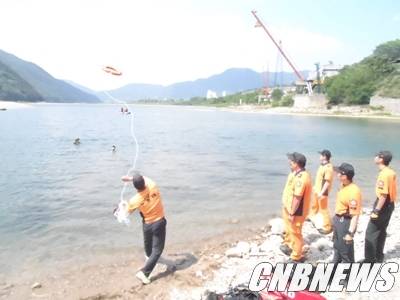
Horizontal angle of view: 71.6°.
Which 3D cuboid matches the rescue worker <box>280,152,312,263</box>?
[{"bbox_3d":[1.416,0.888,4.104,0.440,1.730,0.520,3,10,18],"label":"rescue worker"}]

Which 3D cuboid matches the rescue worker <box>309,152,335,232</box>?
[{"bbox_3d":[2.366,0.852,5.447,0.420,1.730,0.500,4,10,20],"label":"rescue worker"}]

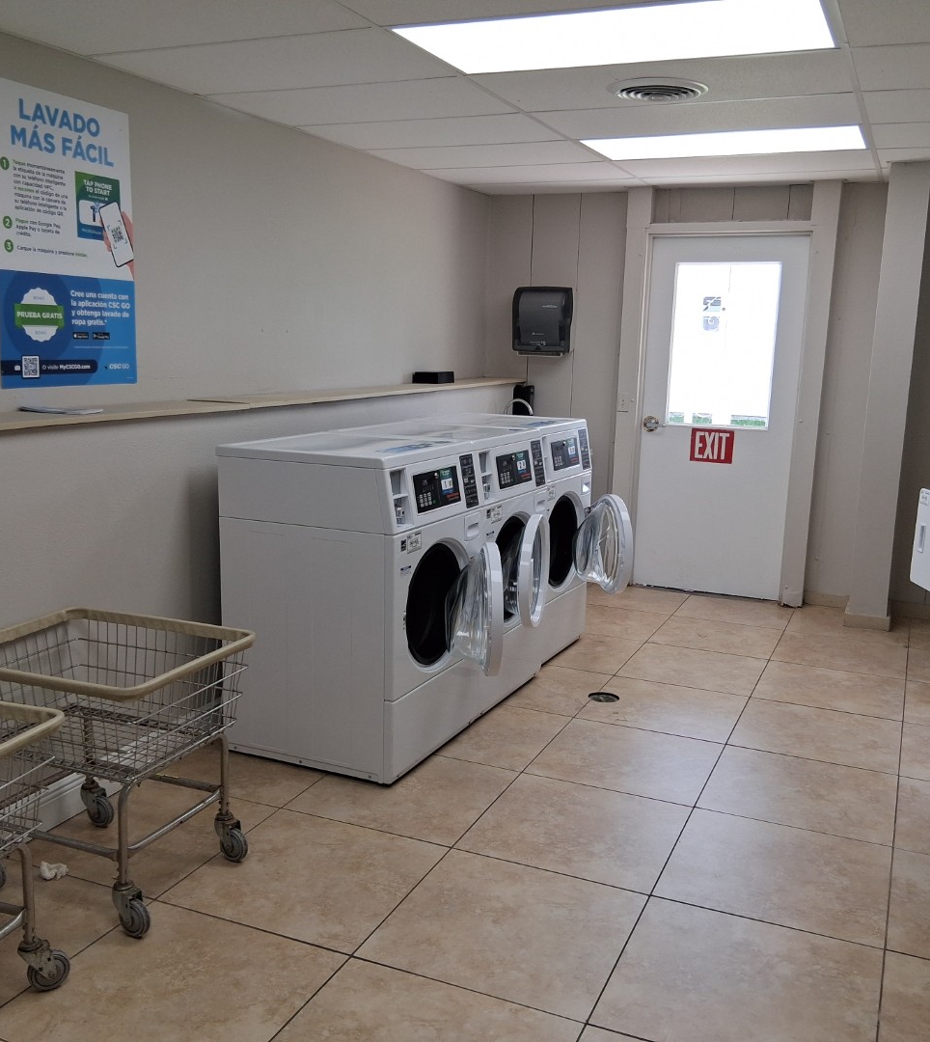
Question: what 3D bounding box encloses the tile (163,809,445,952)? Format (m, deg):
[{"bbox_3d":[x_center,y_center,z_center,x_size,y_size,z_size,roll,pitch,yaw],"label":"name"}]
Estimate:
[{"bbox_3d":[-0.431,0.995,2.937,0.594,0.010,0.594,6,11,23],"label":"tile"}]

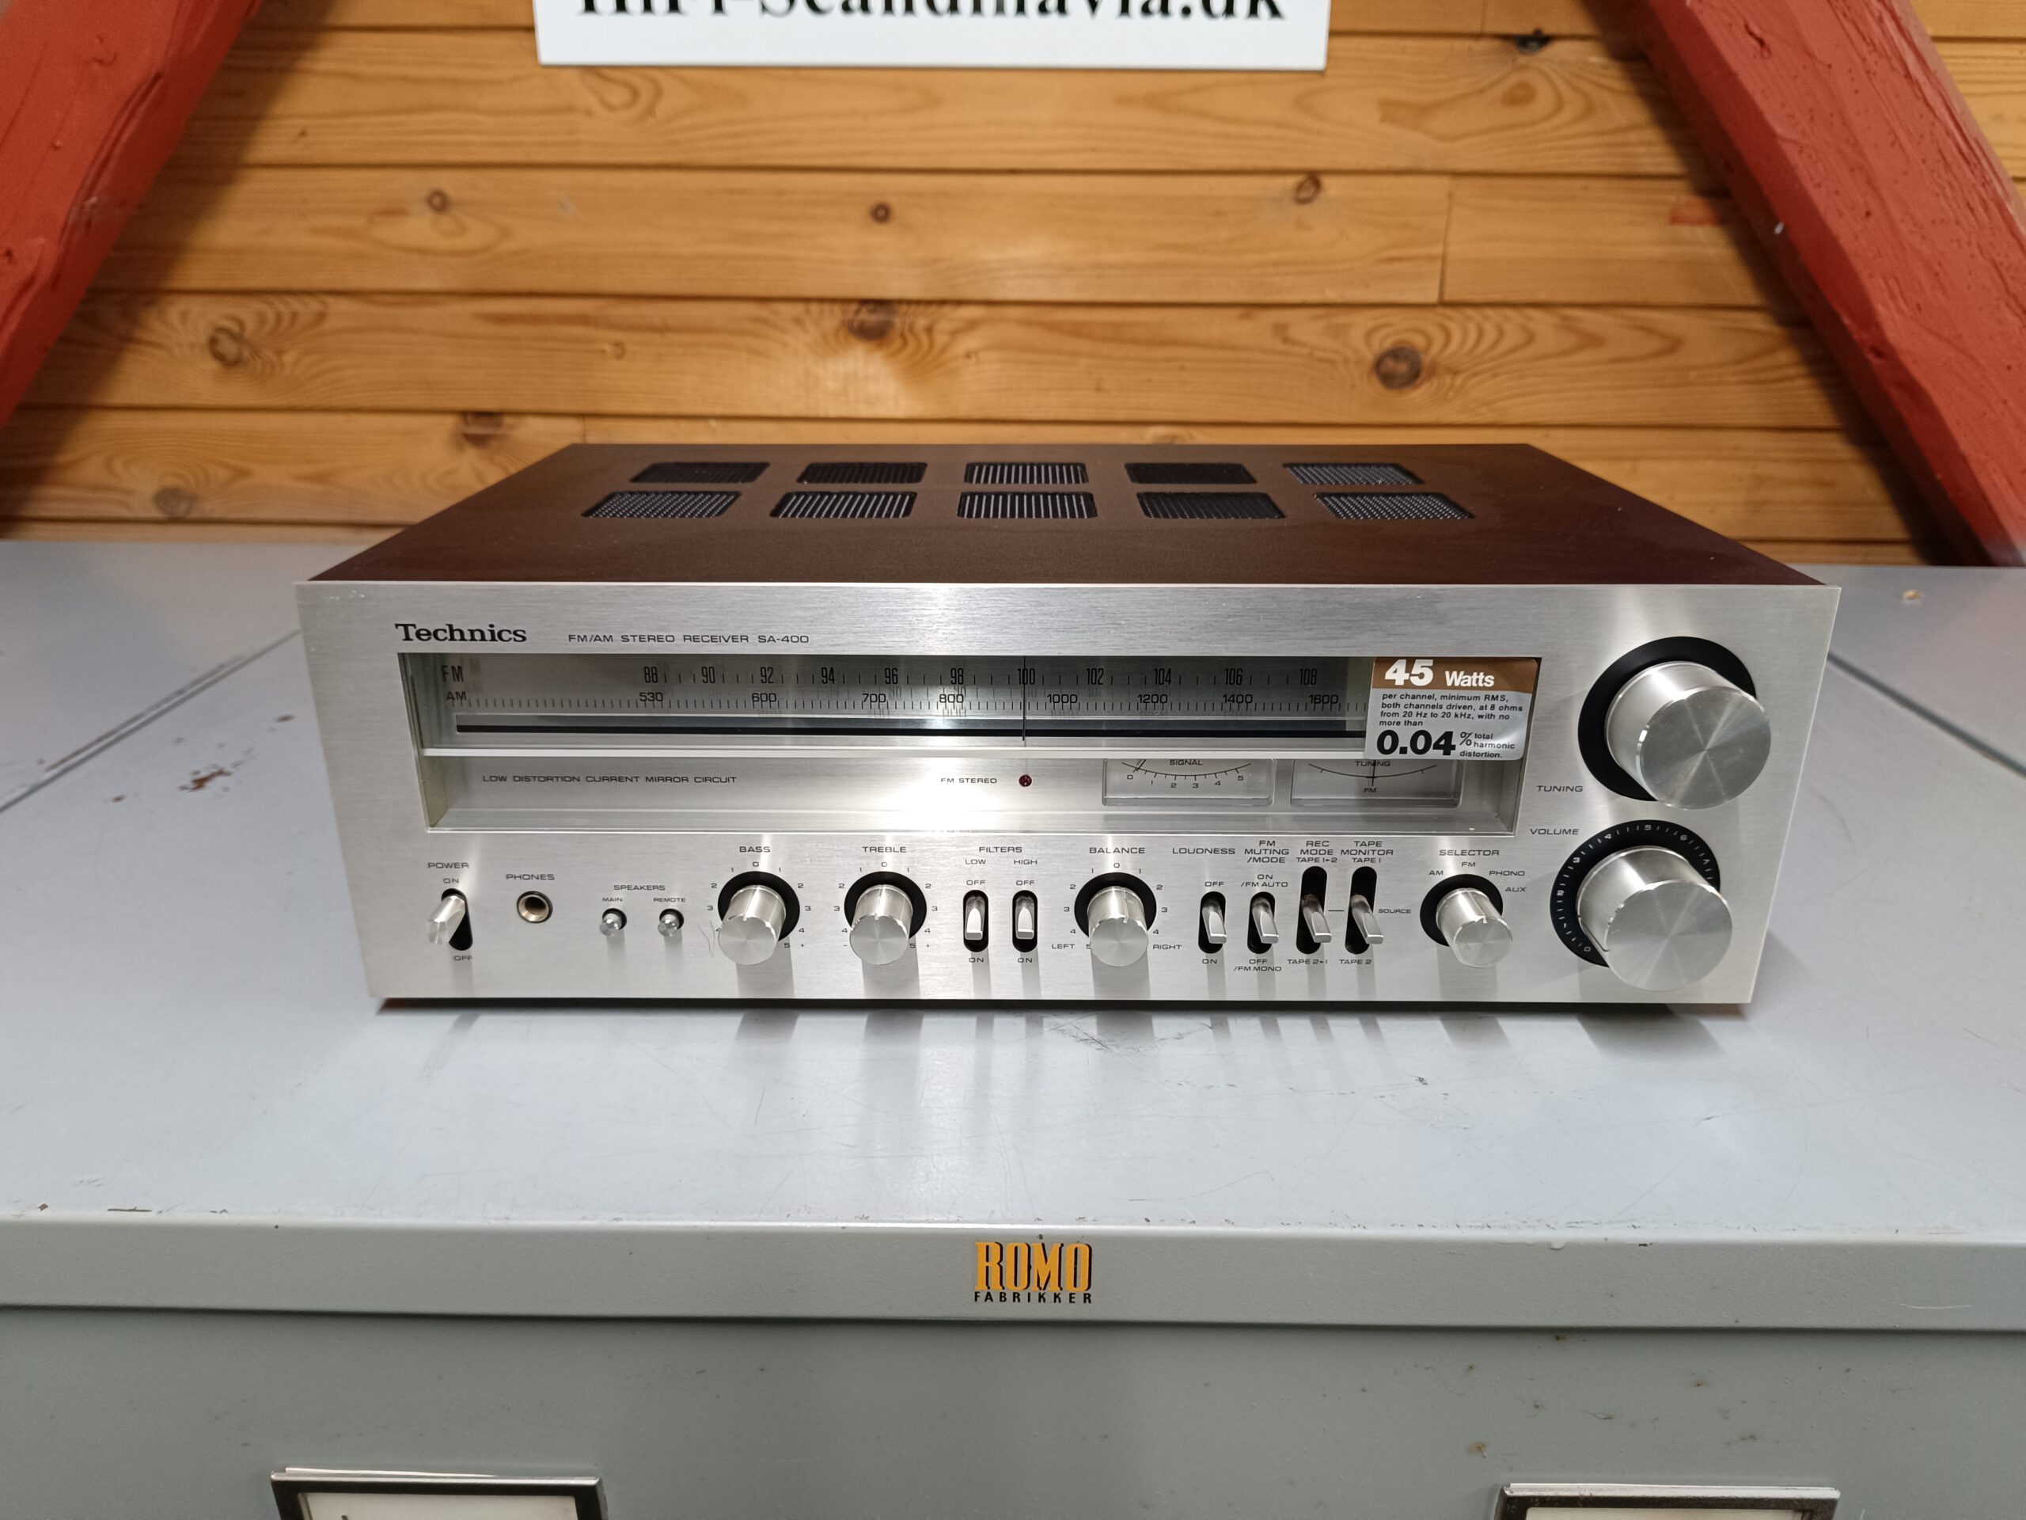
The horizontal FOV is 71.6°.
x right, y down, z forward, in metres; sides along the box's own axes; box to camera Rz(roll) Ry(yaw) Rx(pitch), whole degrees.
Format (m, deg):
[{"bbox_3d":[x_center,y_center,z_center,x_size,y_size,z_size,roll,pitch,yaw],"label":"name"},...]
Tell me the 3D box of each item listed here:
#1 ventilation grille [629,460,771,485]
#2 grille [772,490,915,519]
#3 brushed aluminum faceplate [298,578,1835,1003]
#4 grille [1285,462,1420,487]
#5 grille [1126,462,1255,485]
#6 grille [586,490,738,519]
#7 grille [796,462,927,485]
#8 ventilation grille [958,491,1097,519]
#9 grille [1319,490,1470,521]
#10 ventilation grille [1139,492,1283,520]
[{"bbox_3d":[-0.138,-0.127,0.627,0.053,0.004,0.051,0,21,0],"label":"ventilation grille"},{"bbox_3d":[-0.067,-0.100,0.558,0.053,0.004,0.051,0,21,0],"label":"grille"},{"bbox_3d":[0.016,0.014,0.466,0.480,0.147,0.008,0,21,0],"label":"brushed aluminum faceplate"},{"bbox_3d":[0.151,-0.126,0.625,0.053,0.004,0.051,0,21,0],"label":"grille"},{"bbox_3d":[0.079,-0.126,0.625,0.053,0.004,0.051,0,21,0],"label":"grille"},{"bbox_3d":[-0.139,-0.101,0.559,0.053,0.004,0.051,0,21,0],"label":"grille"},{"bbox_3d":[-0.066,-0.127,0.626,0.053,0.004,0.051,0,21,0],"label":"grille"},{"bbox_3d":[0.006,-0.100,0.558,0.053,0.004,0.051,0,21,0],"label":"ventilation grille"},{"bbox_3d":[0.150,-0.100,0.557,0.053,0.004,0.051,0,21,0],"label":"grille"},{"bbox_3d":[0.078,-0.100,0.557,0.053,0.004,0.051,0,21,0],"label":"ventilation grille"}]

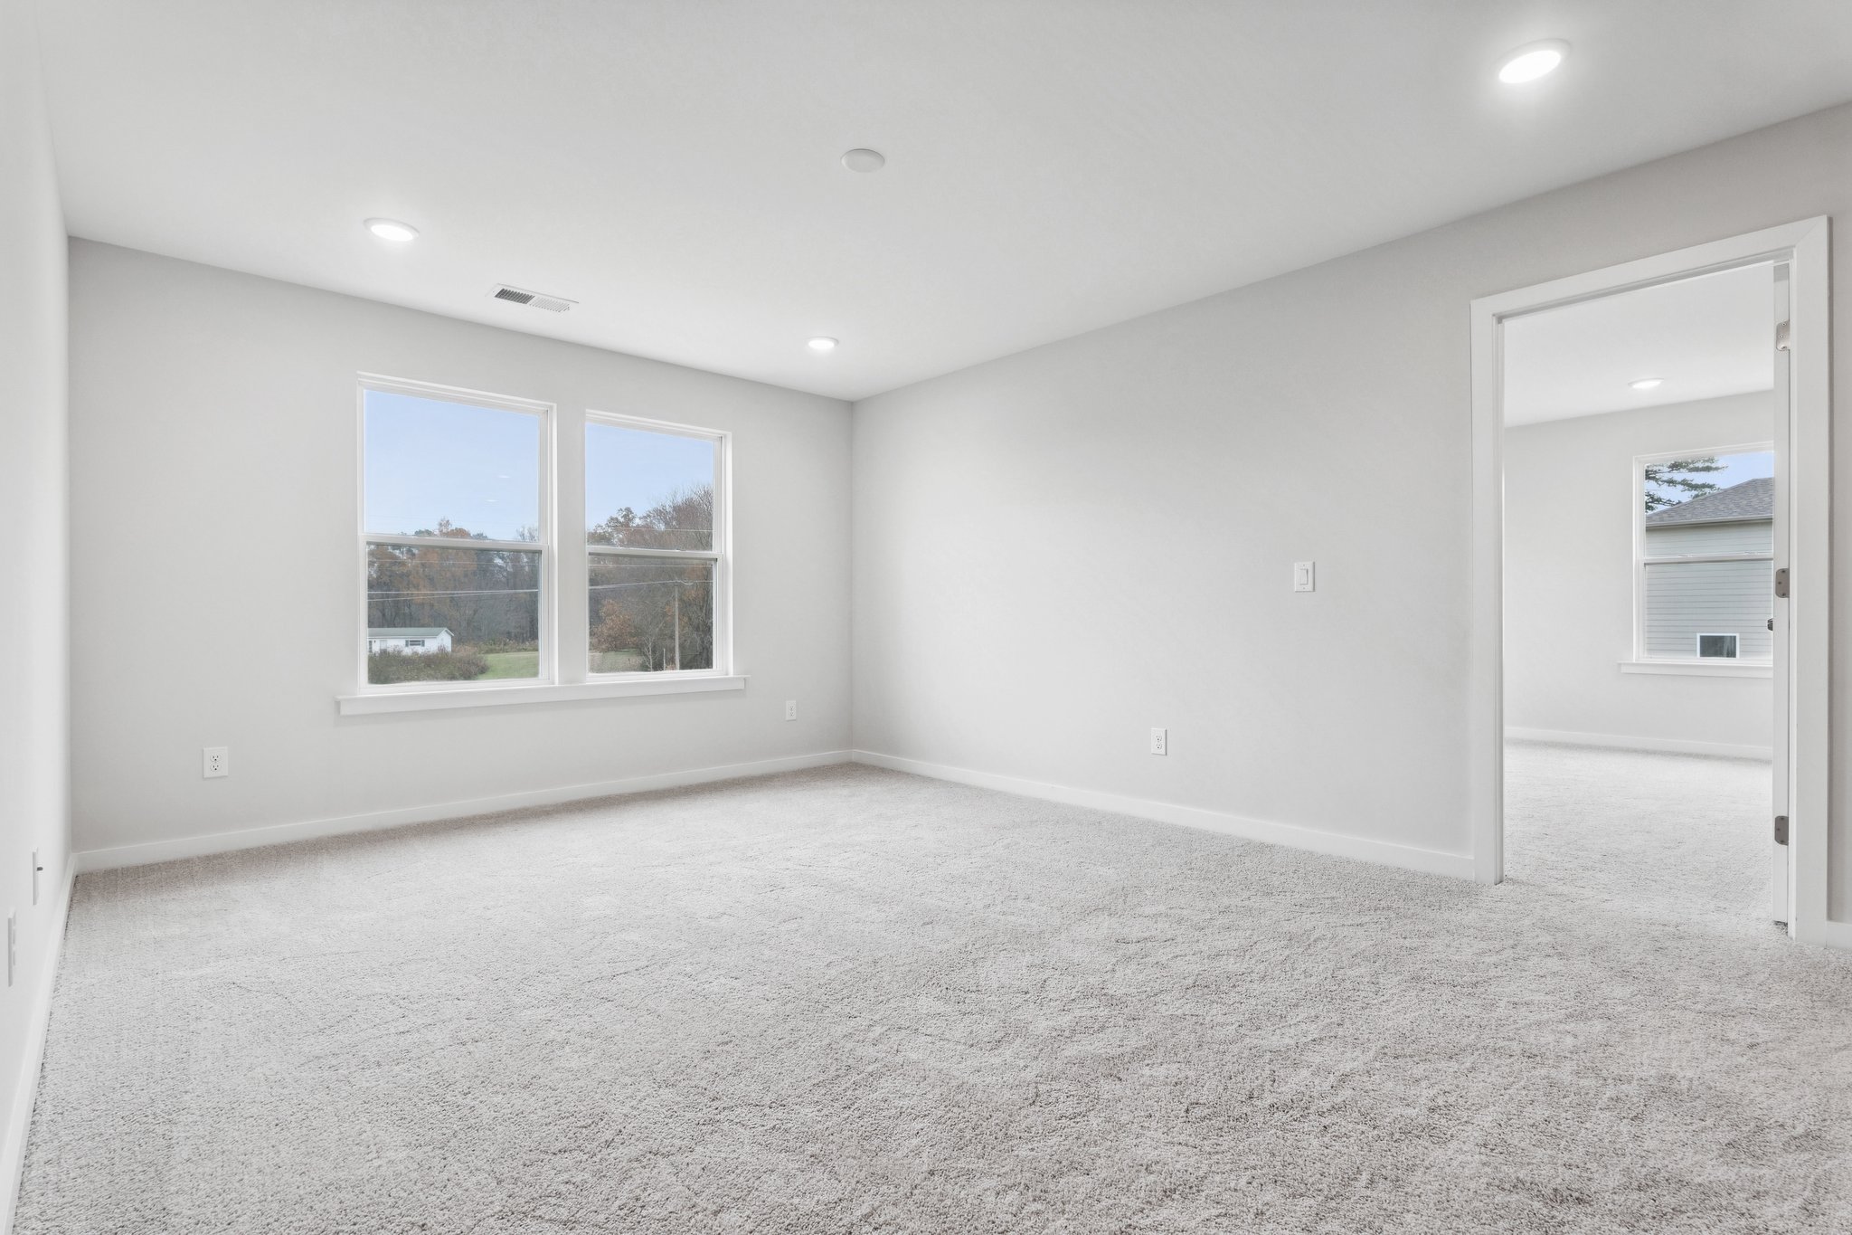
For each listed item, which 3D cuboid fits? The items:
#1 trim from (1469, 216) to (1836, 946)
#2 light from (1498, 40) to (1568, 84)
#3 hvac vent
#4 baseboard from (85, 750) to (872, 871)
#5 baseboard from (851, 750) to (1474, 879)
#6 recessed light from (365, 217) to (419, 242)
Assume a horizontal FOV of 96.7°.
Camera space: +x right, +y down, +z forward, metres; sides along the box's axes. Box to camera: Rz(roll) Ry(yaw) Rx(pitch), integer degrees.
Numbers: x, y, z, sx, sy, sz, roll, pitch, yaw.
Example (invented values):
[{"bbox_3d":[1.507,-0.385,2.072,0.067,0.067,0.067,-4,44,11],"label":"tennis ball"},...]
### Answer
[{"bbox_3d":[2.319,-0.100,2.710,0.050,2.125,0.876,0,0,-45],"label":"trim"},{"bbox_3d":[1.601,-1.464,2.186,0.178,0.020,0.178,0,0,-41],"label":"light"},{"bbox_3d":[-1.818,-1.457,3.806,0.345,0.018,0.195,0,0,-41],"label":"hvac vent"},{"bbox_3d":[-1.882,0.930,4.350,3.662,0.089,0.016,0,0,-41],"label":"baseboard"},{"bbox_3d":[0.750,0.921,4.290,0.016,0.089,3.580,0,0,-45],"label":"baseboard"},{"bbox_3d":[-2.012,-1.453,3.106,0.180,0.020,0.180,0,0,-41],"label":"recessed light"}]

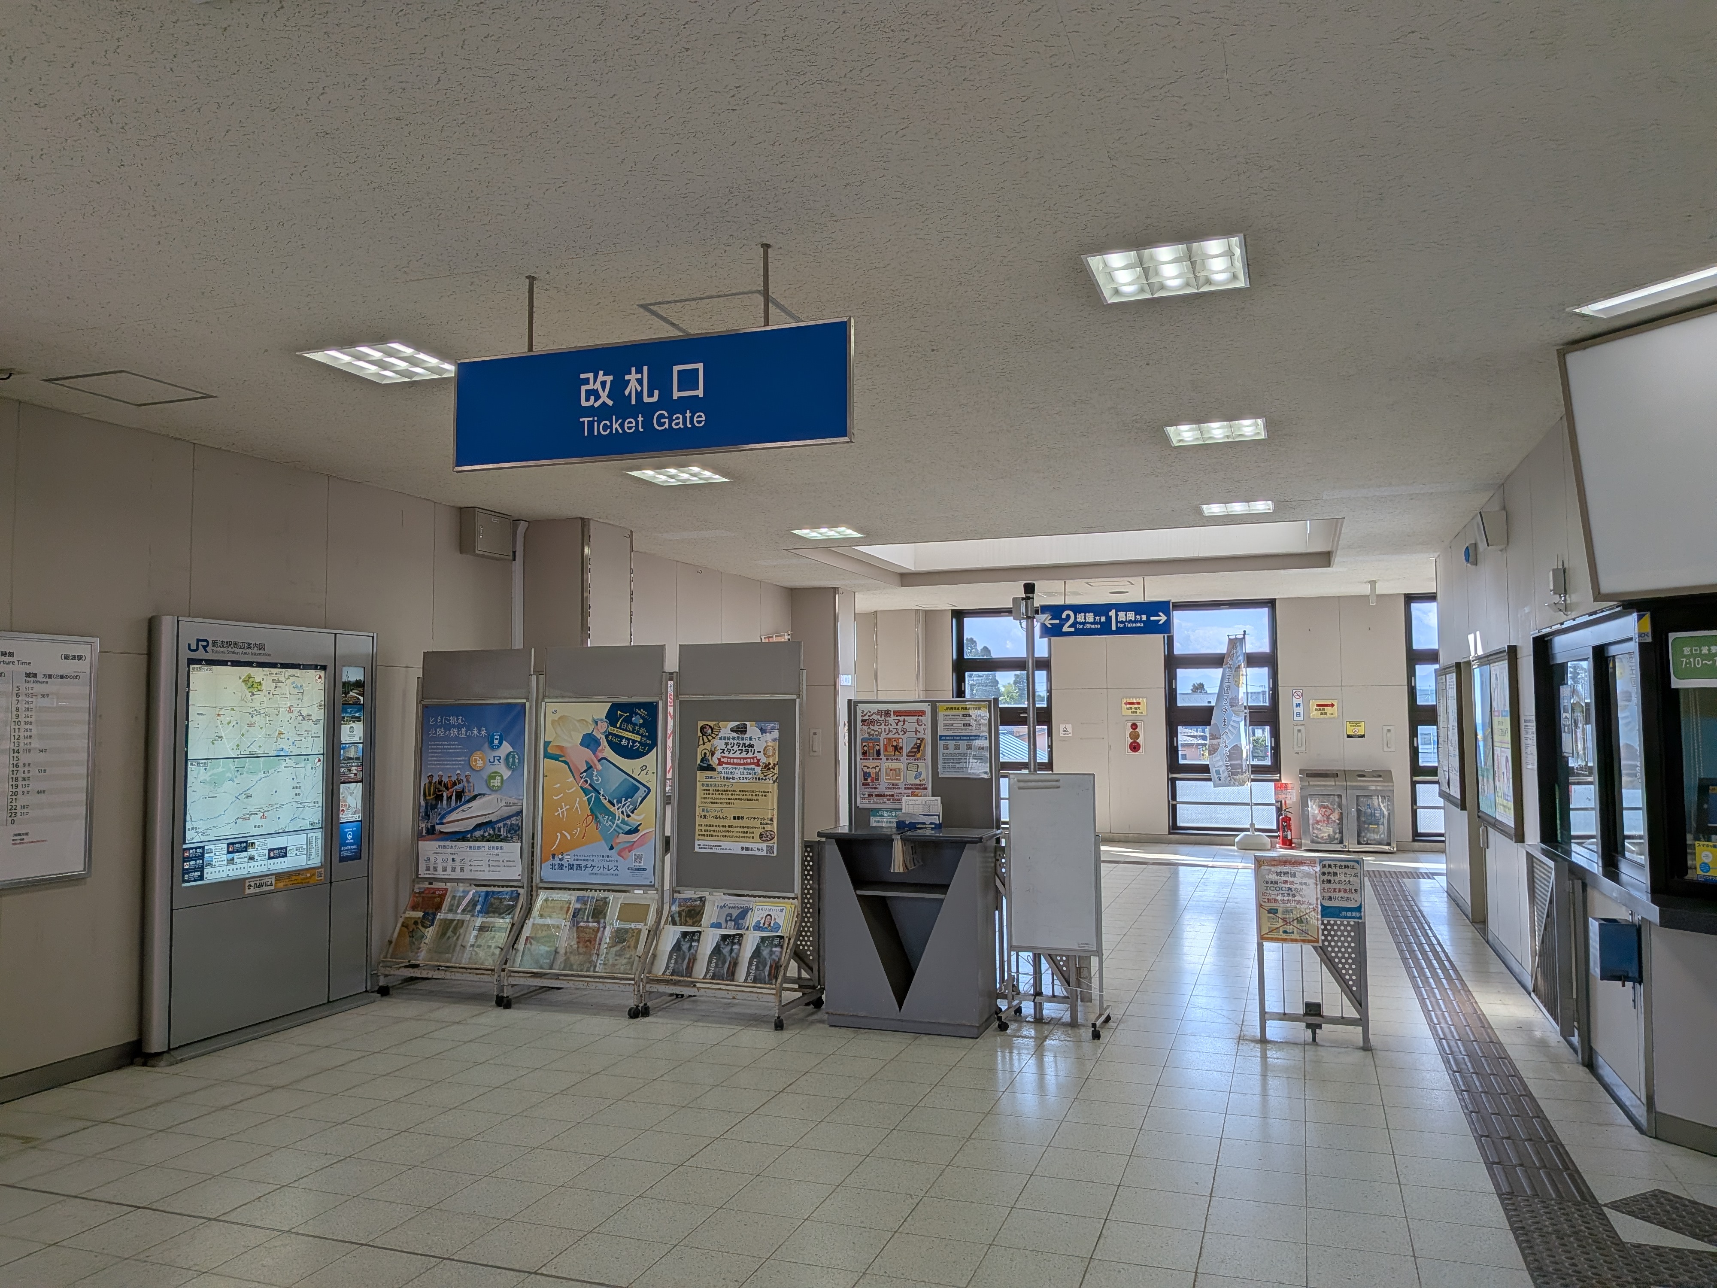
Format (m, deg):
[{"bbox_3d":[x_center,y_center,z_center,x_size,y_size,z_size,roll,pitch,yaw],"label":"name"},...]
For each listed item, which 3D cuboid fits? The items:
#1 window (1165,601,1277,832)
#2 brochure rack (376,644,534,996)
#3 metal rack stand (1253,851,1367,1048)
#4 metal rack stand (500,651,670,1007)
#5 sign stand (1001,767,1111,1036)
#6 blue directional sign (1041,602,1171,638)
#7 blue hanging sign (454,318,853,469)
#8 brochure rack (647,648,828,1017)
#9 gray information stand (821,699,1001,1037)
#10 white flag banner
[{"bbox_3d":[4.568,0.920,14.956,1.330,2.920,0.150,-2,-4,20],"label":"window"},{"bbox_3d":[-2.345,1.054,7.102,0.840,2.020,0.530,-2,-4,20],"label":"brochure rack"},{"bbox_3d":[2.173,1.465,5.703,0.505,0.900,0.080,-2,-4,20],"label":"metal rack stand"},{"bbox_3d":[-1.512,1.024,6.803,0.830,2.020,0.530,-2,-4,20],"label":"metal rack stand"},{"bbox_3d":[1.005,1.318,6.146,0.510,1.283,0.400,-2,-4,20],"label":"sign stand"},{"bbox_3d":[2.629,-0.254,12.701,1.385,0.350,0.100,-2,-4,20],"label":"blue directional sign"},{"bbox_3d":[-0.648,-0.740,3.611,1.350,0.350,0.070,-2,-4,20],"label":"blue hanging sign"},{"bbox_3d":[-0.708,0.999,6.514,0.840,2.010,0.530,-2,-4,20],"label":"brochure rack"},{"bbox_3d":[0.298,1.131,6.280,0.880,1.690,0.550,-2,-4,20],"label":"gray information stand"},{"bbox_3d":[4.487,0.801,14.519,0.520,1.860,0.300,-2,-4,20],"label":"white flag banner"}]

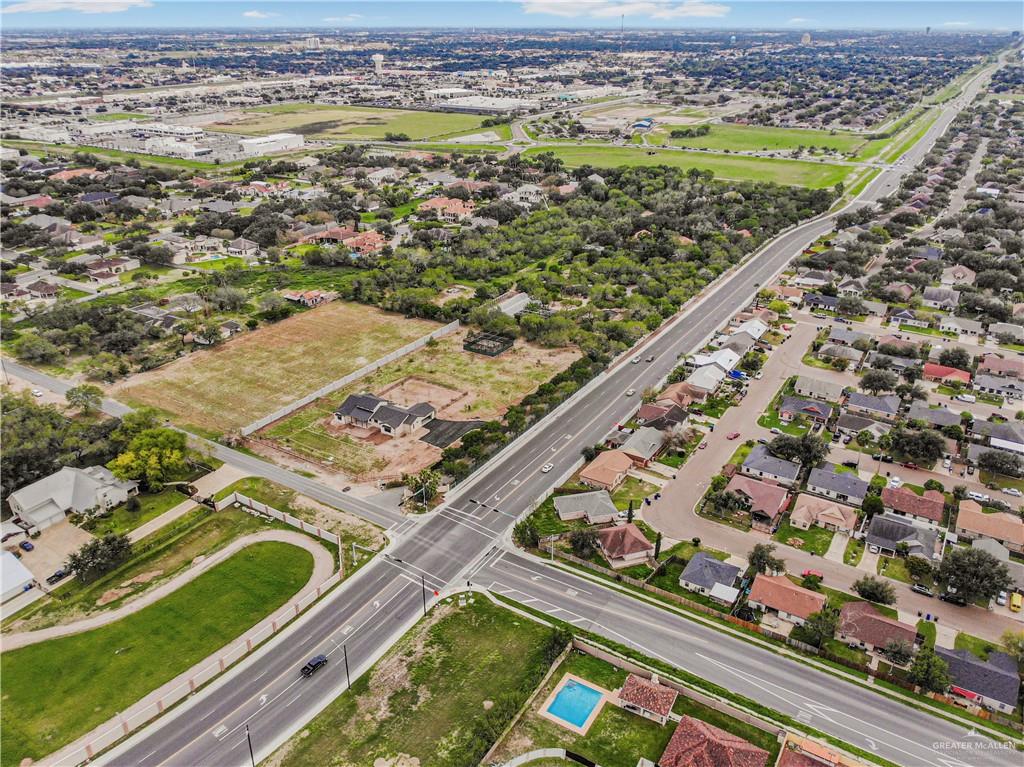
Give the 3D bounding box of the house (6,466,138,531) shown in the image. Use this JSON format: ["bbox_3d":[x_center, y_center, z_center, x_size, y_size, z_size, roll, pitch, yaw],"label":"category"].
[{"bbox_3d":[-124.620,30.840,201.320,23.000,7.200,25.400,16,31,28],"label":"house"}]

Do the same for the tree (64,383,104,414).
[{"bbox_3d":[-149.360,6.330,246.880,12.300,9.800,12.000,0,27,0],"label":"tree"}]

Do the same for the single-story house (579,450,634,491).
[{"bbox_3d":[28.920,25.660,214.220,10.300,4.800,15.900,16,31,29],"label":"single-story house"}]

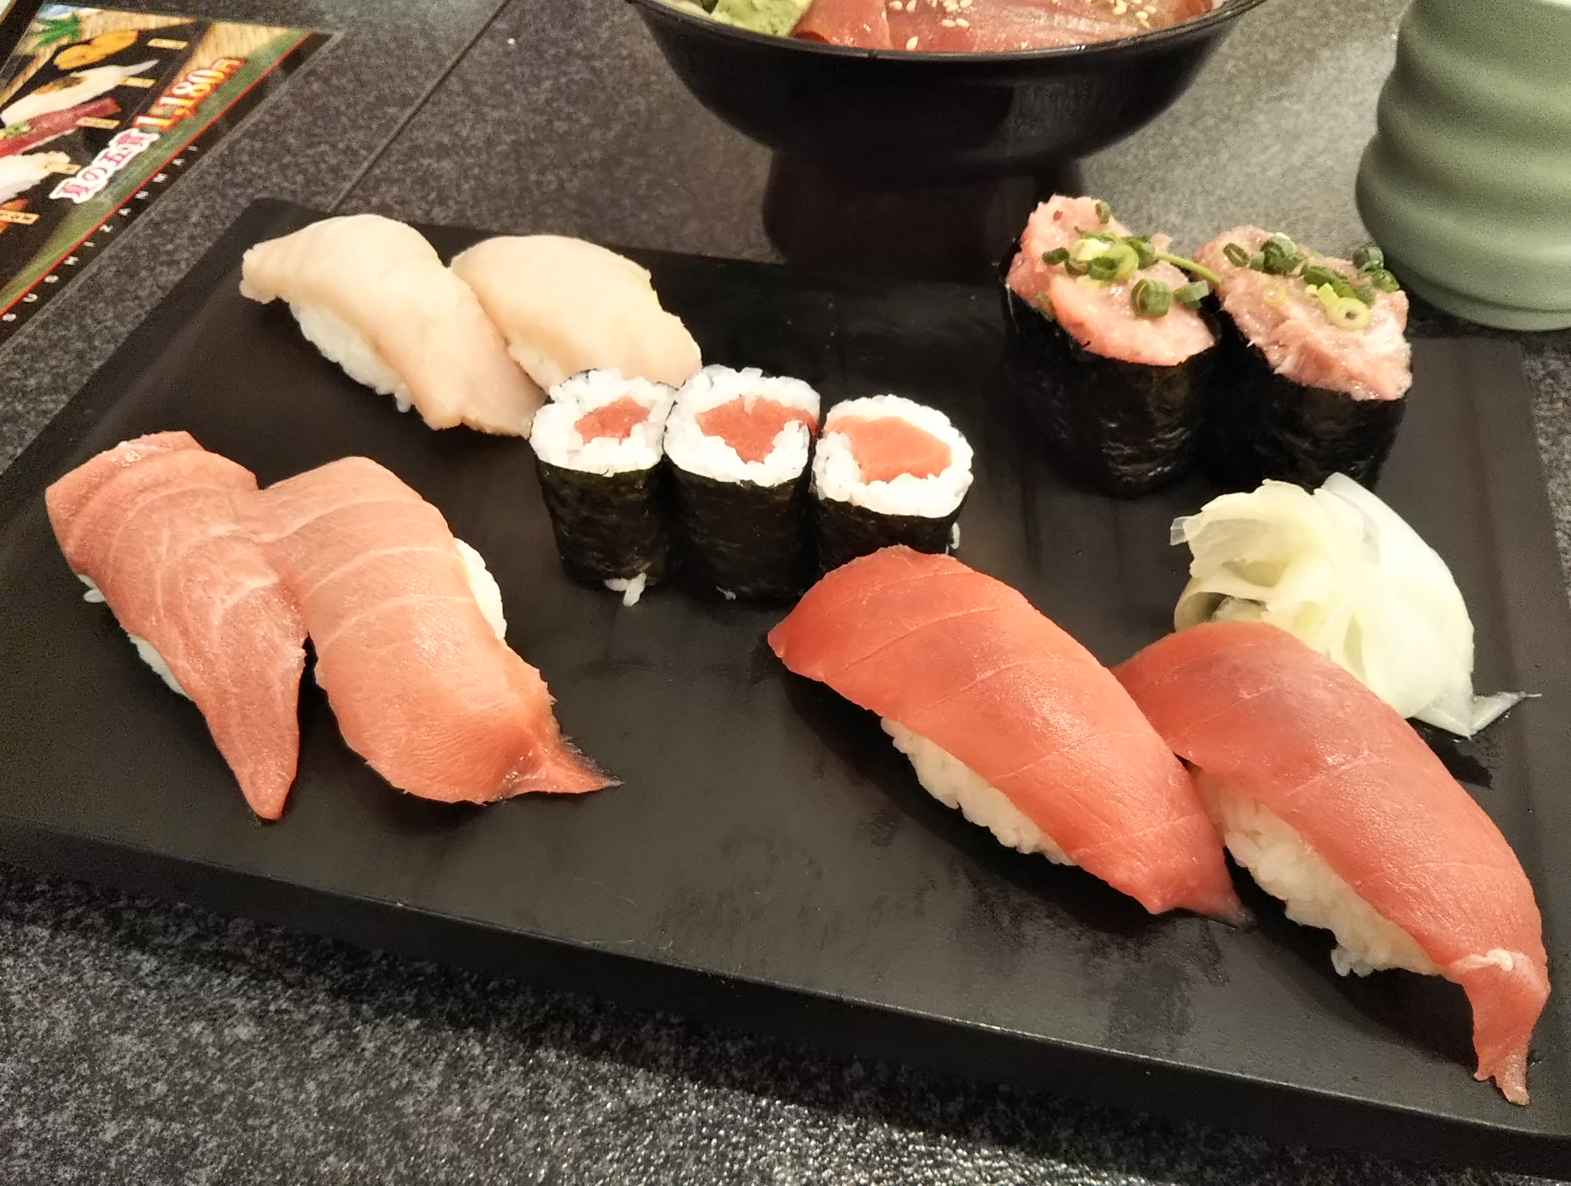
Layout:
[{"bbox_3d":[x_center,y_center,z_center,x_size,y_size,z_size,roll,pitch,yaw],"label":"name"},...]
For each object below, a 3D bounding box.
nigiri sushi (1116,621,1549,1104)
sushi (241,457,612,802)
[{"bbox_3d":[0.084,0.030,0.206,0.031,0.030,0.086,-24,51,-19],"label":"nigiri sushi"},{"bbox_3d":[-0.069,0.001,0.237,0.036,0.032,0.092,-29,53,-22],"label":"sushi"}]

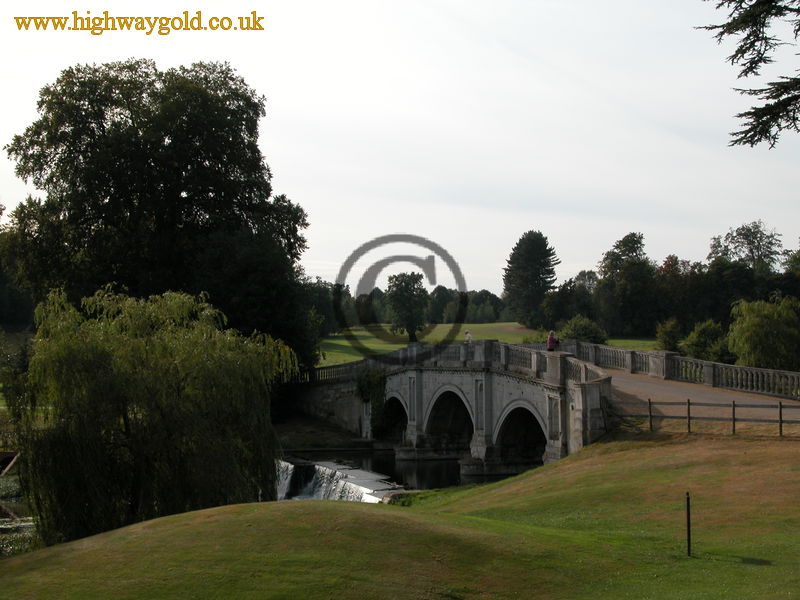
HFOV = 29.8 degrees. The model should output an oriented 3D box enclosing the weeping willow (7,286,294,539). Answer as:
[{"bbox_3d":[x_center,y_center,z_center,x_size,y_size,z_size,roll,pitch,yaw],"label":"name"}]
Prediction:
[{"bbox_3d":[-8.100,3.950,49.000,9.200,8.500,8.600,0,-1,-9],"label":"weeping willow"}]

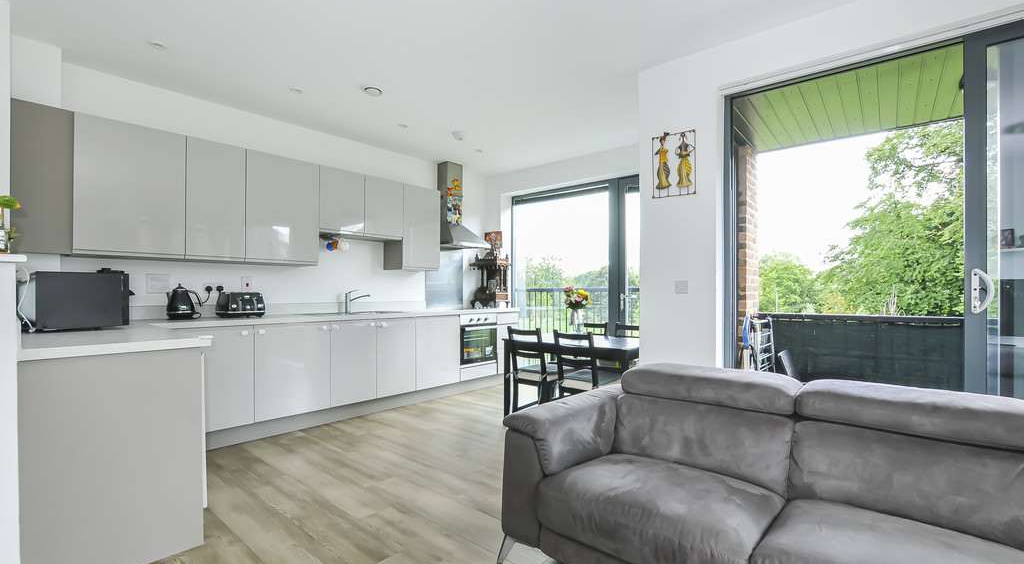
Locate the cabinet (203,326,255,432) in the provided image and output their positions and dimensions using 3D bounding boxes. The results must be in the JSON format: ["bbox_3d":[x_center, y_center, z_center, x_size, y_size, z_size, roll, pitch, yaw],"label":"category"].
[{"bbox_3d":[-2.344,0.708,3.279,0.580,0.740,0.483,0,-1,43],"label":"cabinet"}]

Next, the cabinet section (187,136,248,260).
[{"bbox_3d":[-2.443,-0.628,3.470,0.346,0.923,0.396,-1,-2,43],"label":"cabinet section"}]

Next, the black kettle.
[{"bbox_3d":[-2.466,0.155,3.206,0.170,0.265,0.220,0,-1,43],"label":"black kettle"}]

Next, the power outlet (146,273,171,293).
[{"bbox_3d":[-2.758,0.018,3.325,0.012,0.150,0.143,0,-1,43],"label":"power outlet"}]

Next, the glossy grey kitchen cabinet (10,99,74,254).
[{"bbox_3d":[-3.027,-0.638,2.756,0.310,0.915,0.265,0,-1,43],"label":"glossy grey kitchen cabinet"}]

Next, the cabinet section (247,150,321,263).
[{"bbox_3d":[-2.106,-0.620,3.833,0.346,0.923,0.594,-1,-2,43],"label":"cabinet section"}]

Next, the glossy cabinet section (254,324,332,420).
[{"bbox_3d":[-2.002,0.728,3.723,0.554,0.752,0.594,-1,-2,43],"label":"glossy cabinet section"}]

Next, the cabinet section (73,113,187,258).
[{"bbox_3d":[-2.779,-0.636,3.107,0.346,0.923,0.594,-1,-2,43],"label":"cabinet section"}]

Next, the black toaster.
[{"bbox_3d":[-2.270,0.192,3.577,0.275,0.205,0.290,0,-1,36],"label":"black toaster"}]

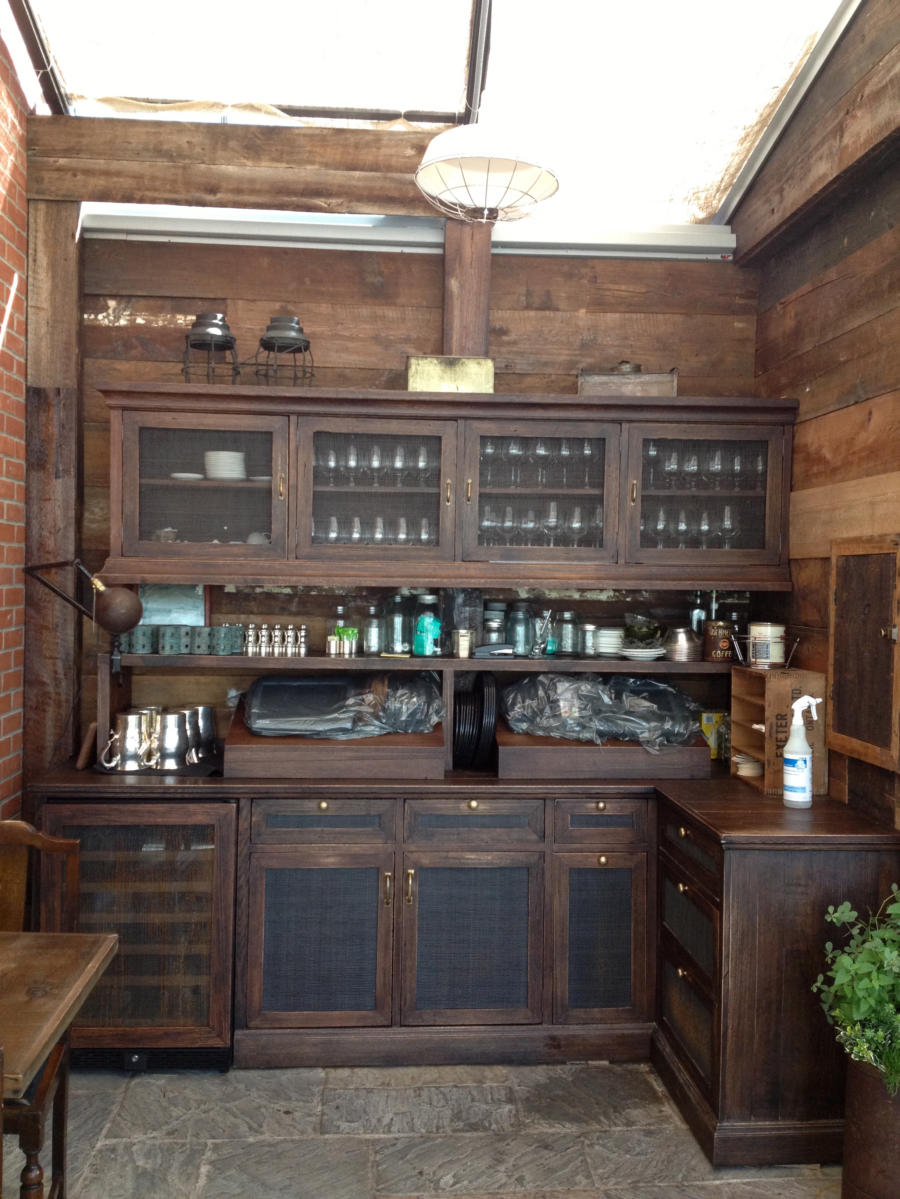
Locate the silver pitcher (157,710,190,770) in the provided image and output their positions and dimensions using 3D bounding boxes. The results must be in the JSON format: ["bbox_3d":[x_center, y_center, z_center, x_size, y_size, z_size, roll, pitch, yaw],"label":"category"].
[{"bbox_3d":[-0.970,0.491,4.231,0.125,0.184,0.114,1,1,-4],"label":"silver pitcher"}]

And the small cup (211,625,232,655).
[{"bbox_3d":[-0.803,0.146,4.268,0.073,0.098,0.073,1,1,-4],"label":"small cup"}]

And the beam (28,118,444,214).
[{"bbox_3d":[-0.669,-1.564,4.409,1.664,0.269,0.130,1,1,-4],"label":"beam"}]

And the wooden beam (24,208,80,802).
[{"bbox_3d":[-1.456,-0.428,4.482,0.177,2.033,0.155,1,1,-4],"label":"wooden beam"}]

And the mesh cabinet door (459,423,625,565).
[{"bbox_3d":[0.311,-0.363,4.130,0.532,0.475,0.028,1,1,-4],"label":"mesh cabinet door"}]

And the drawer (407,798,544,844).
[{"bbox_3d":[0.068,0.723,4.139,0.460,0.145,0.348,1,1,-4],"label":"drawer"}]

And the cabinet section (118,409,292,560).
[{"bbox_3d":[-0.832,-0.387,4.148,0.556,0.490,0.040,1,1,-4],"label":"cabinet section"}]

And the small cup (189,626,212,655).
[{"bbox_3d":[-0.881,0.146,4.299,0.079,0.095,0.079,1,1,-4],"label":"small cup"}]

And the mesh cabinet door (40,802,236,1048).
[{"bbox_3d":[-1.000,1.044,3.895,0.602,0.783,0.045,1,1,-4],"label":"mesh cabinet door"}]

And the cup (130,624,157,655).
[{"bbox_3d":[-1.083,0.143,4.269,0.079,0.095,0.079,1,1,0],"label":"cup"}]

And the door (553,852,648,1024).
[{"bbox_3d":[0.498,1.122,4.031,0.315,0.567,0.032,1,1,-4],"label":"door"}]

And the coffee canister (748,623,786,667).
[{"bbox_3d":[1.096,0.162,4.189,0.122,0.146,0.122,1,1,-4],"label":"coffee canister"}]

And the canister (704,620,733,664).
[{"bbox_3d":[0.973,0.149,4.392,0.107,0.142,0.107,1,1,-4],"label":"canister"}]

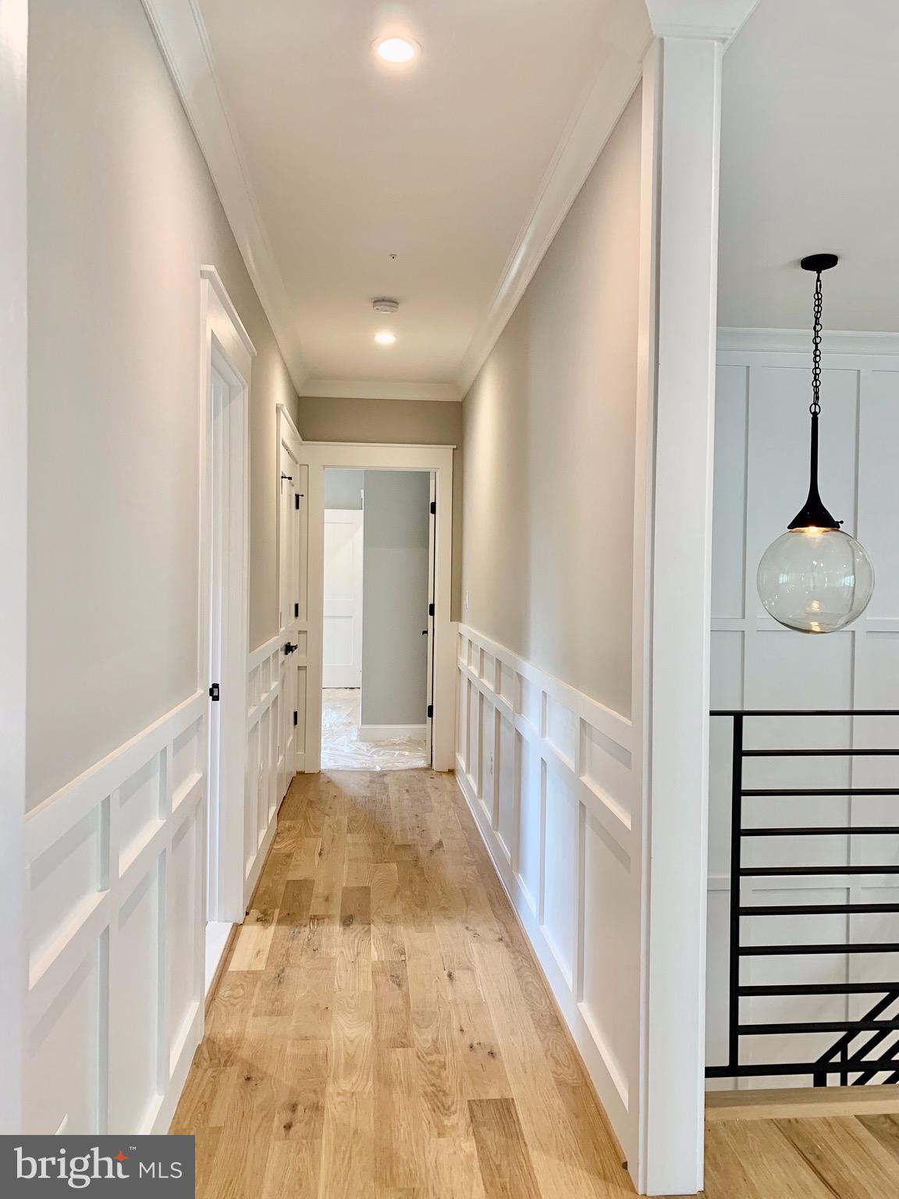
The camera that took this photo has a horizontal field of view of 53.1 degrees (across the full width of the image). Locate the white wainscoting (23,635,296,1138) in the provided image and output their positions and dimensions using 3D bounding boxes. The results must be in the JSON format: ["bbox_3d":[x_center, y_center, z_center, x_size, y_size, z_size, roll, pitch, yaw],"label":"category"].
[{"bbox_3d":[-0.780,0.773,3.211,0.044,1.047,3.850,0,2,-5],"label":"white wainscoting"}]

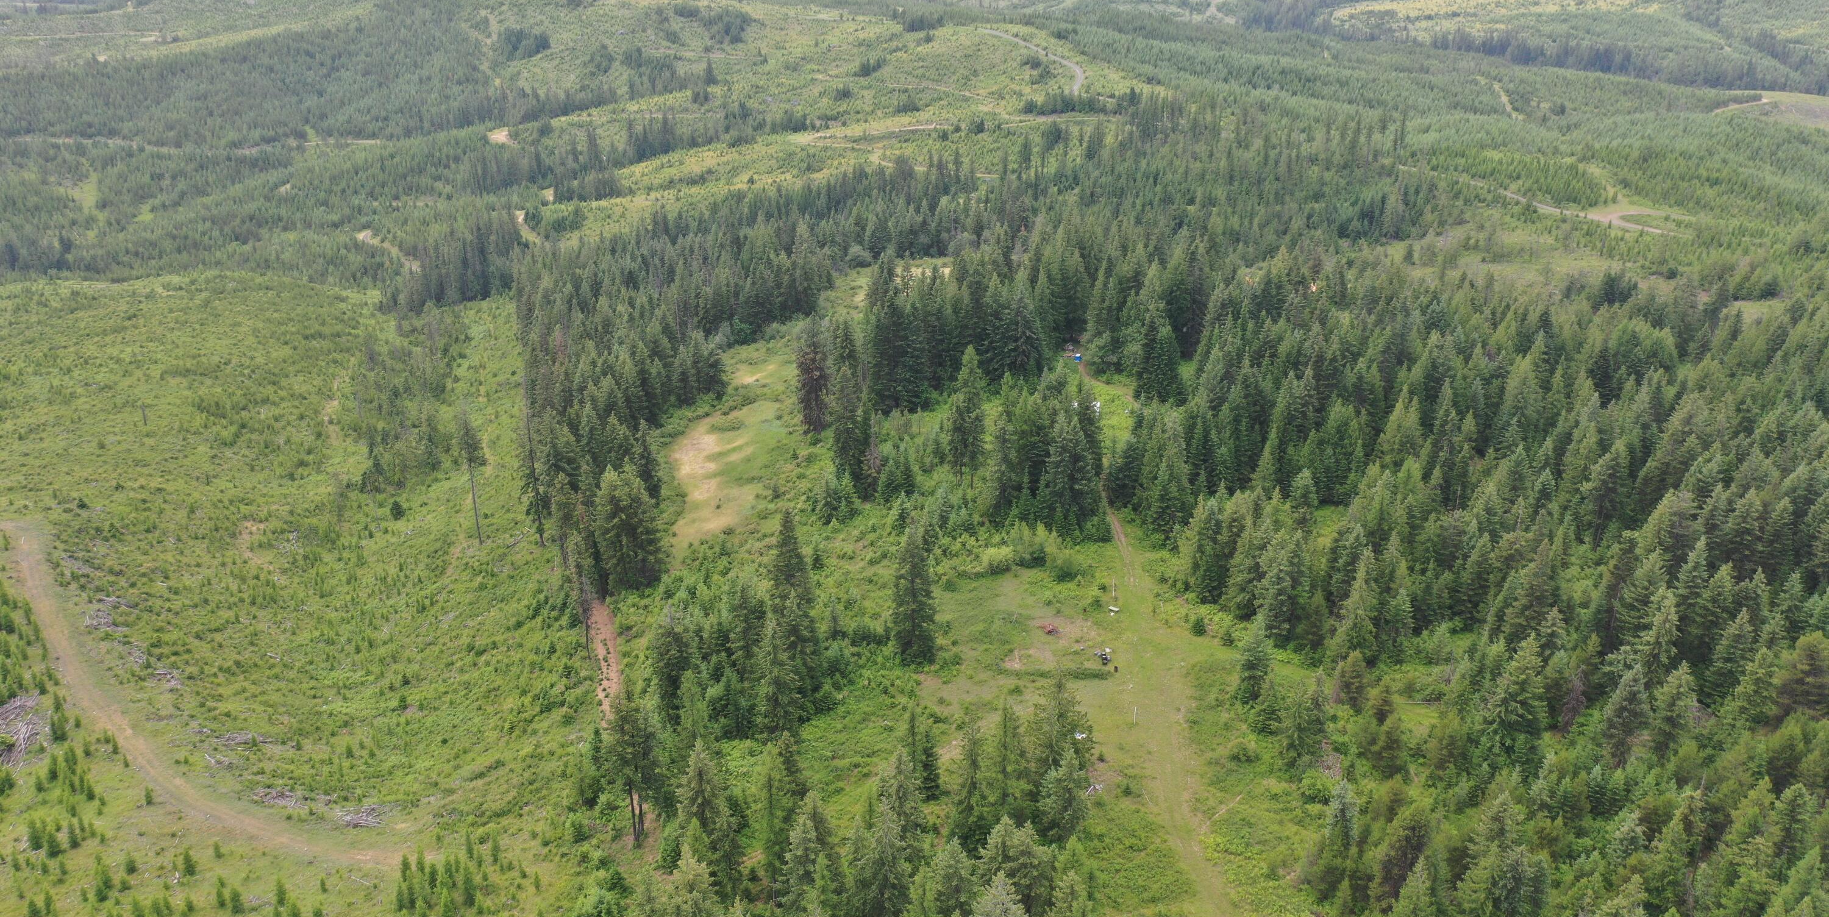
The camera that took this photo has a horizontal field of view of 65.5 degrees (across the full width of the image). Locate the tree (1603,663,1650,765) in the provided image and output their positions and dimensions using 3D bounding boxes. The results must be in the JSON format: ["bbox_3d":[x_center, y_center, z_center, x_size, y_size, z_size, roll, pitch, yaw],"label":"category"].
[{"bbox_3d":[98.920,35.350,196.400,5.960,16.770,5.960,0,24,0],"label":"tree"}]

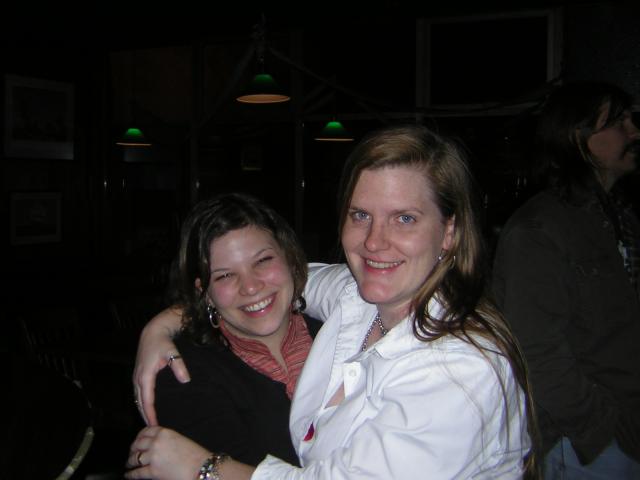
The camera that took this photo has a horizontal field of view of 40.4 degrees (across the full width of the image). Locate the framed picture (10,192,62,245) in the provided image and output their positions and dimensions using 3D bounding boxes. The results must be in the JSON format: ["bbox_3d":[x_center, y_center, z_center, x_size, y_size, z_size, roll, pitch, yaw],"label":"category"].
[{"bbox_3d":[-2.267,-0.176,6.971,0.030,0.405,0.560,2,4,25],"label":"framed picture"}]

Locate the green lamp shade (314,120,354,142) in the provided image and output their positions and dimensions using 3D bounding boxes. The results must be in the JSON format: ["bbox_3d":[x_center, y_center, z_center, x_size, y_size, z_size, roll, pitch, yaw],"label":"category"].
[{"bbox_3d":[0.107,-0.830,6.620,0.295,0.152,0.295,0,3,0],"label":"green lamp shade"}]

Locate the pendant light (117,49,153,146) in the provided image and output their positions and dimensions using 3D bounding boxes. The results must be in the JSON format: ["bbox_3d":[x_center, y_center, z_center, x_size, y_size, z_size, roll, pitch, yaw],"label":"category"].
[{"bbox_3d":[-1.566,-1.186,7.302,0.295,0.788,0.295,0,3,0],"label":"pendant light"}]

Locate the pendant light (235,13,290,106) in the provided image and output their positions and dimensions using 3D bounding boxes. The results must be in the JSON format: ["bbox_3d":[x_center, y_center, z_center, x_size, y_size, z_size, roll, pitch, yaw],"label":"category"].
[{"bbox_3d":[-0.312,-0.998,4.797,0.295,0.475,0.295,0,3,0],"label":"pendant light"}]

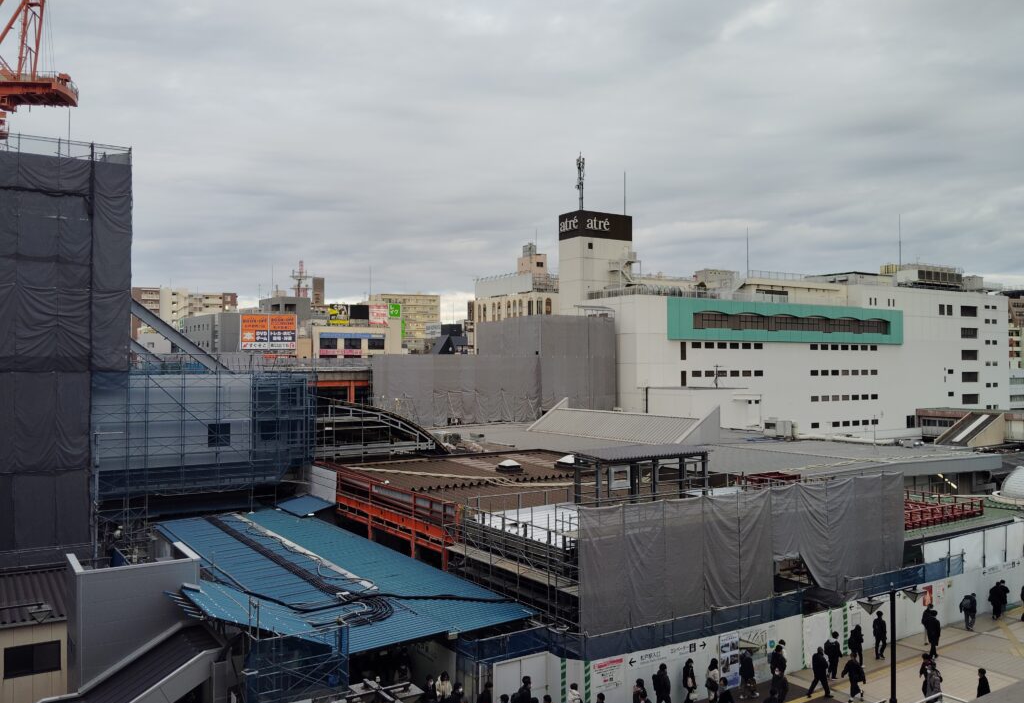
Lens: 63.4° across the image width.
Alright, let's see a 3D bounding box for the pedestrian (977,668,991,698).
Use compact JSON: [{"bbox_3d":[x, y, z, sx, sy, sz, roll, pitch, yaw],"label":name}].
[{"bbox_3d":[14.066,10.284,24.722,0.400,1.660,0.500,0,-1,-18],"label":"pedestrian"}]

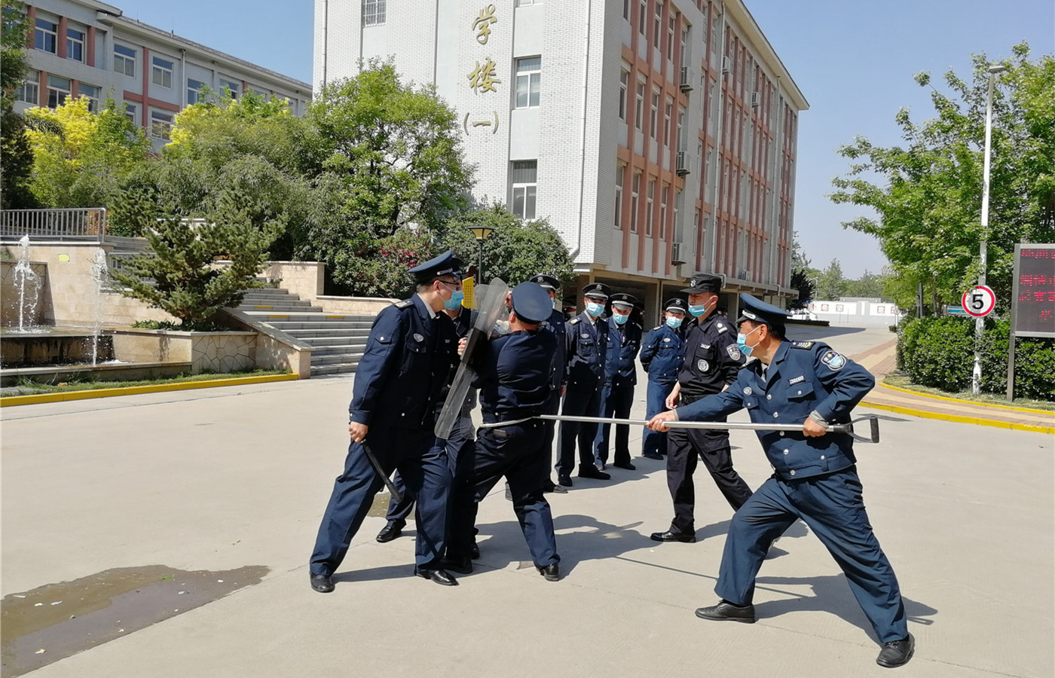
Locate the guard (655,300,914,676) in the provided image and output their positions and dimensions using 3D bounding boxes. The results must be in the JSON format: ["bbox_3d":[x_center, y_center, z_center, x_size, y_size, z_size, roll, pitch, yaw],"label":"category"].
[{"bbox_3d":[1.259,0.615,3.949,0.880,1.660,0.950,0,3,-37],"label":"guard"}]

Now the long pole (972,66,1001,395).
[{"bbox_3d":[8.678,-1.970,15.467,0.220,6.060,0.300,0,4,-45],"label":"long pole"}]

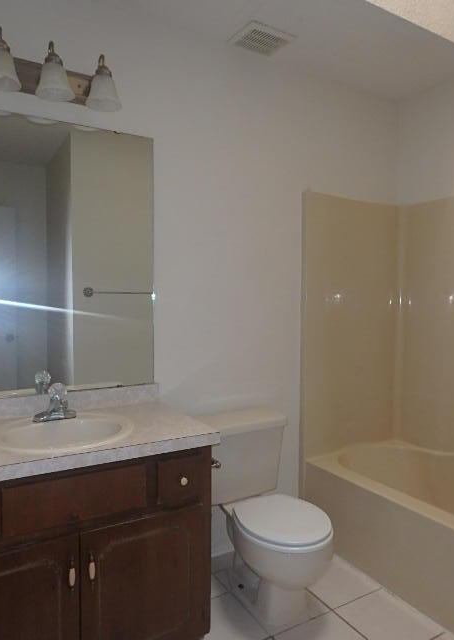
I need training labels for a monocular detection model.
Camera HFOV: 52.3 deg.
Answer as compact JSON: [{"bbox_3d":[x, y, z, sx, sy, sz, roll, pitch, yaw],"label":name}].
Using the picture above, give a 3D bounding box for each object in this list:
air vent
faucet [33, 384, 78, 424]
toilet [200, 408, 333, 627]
[{"bbox_3d":[0.157,-1.240,2.054,0.235,0.025,0.200,-1,2,-30],"label":"air vent"},{"bbox_3d":[-0.591,0.286,1.611,0.150,0.130,0.160,-1,2,-30],"label":"faucet"},{"bbox_3d":[0.170,0.822,1.891,0.415,0.744,0.655,-1,2,-30],"label":"toilet"}]

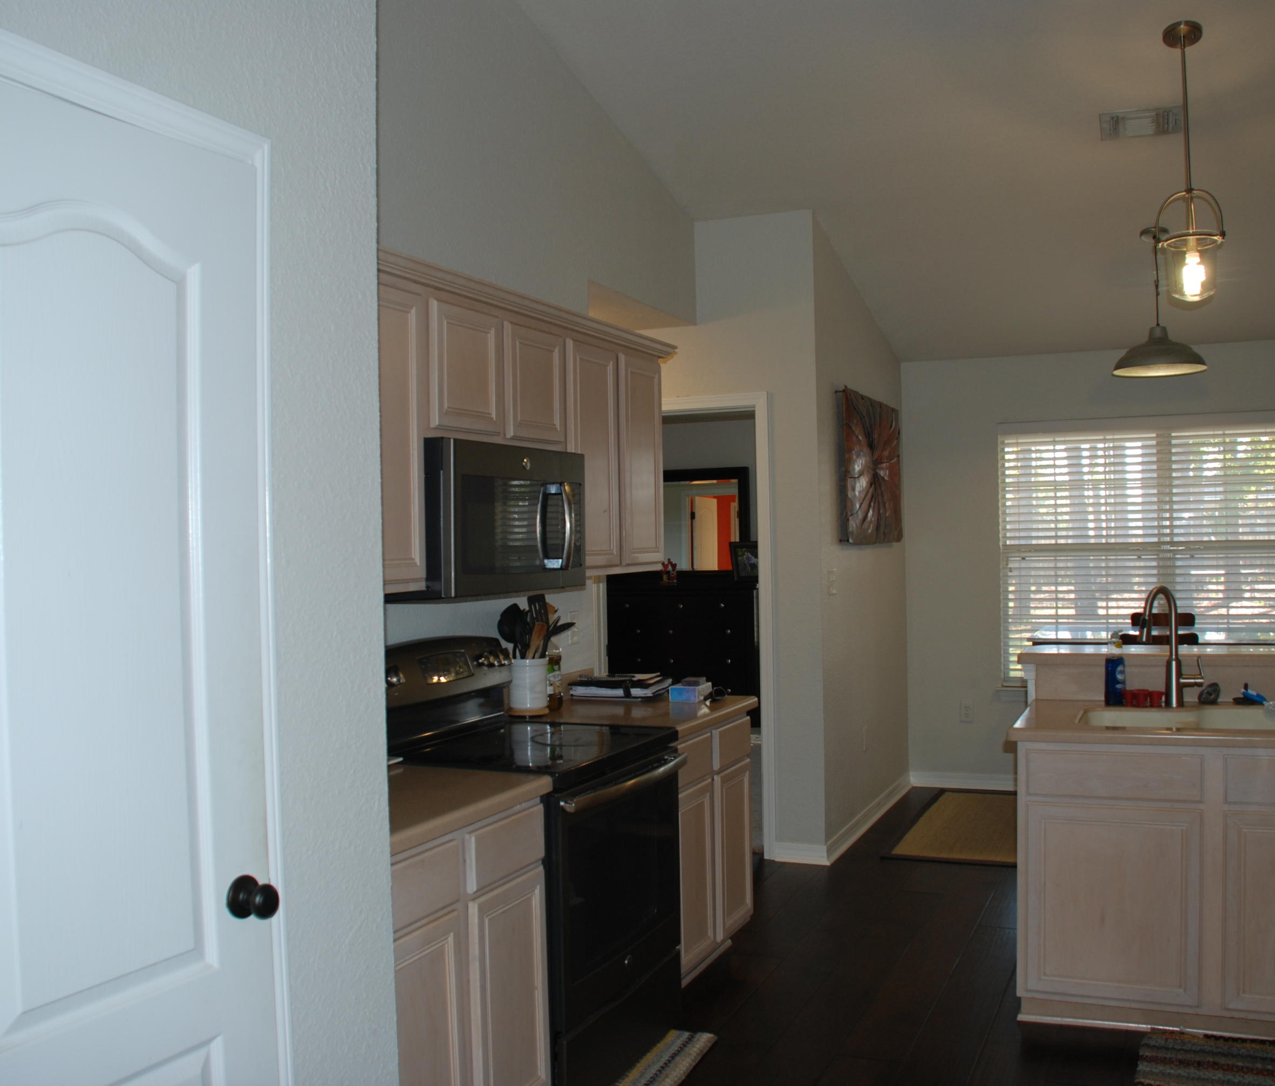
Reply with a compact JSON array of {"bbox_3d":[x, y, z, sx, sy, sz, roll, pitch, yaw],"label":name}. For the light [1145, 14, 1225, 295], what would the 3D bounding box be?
[{"bbox_3d":[1.842,-1.276,4.054,0.209,0.951,0.200,-1,0,24],"label":"light"}]

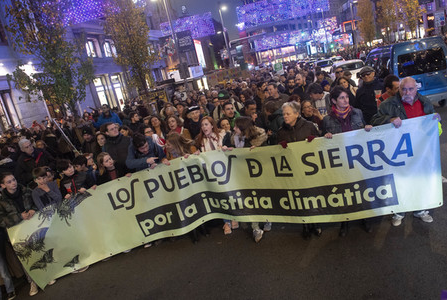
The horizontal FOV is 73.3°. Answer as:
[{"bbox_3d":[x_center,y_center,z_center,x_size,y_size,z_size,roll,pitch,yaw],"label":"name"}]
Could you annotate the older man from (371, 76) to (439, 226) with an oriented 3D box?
[{"bbox_3d":[2.025,0.052,3.398,0.700,1.710,0.500,-7,16,19],"label":"older man"}]

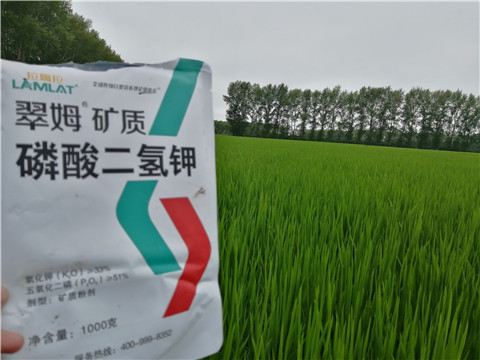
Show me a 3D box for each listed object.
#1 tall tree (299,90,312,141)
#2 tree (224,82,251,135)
[{"bbox_3d":[12.720,-12.430,70.000,2.800,10.700,2.900,4,7,0],"label":"tall tree"},{"bbox_3d":[-0.490,-13.790,71.000,5.100,11.600,4.600,4,7,0],"label":"tree"}]

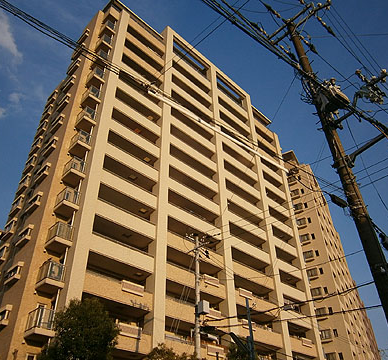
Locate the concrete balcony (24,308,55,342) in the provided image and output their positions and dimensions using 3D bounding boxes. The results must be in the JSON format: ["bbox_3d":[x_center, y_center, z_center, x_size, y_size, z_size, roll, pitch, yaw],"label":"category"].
[{"bbox_3d":[-9.580,9.108,22.694,1.496,1.529,1.331,-31,-45,34],"label":"concrete balcony"}]

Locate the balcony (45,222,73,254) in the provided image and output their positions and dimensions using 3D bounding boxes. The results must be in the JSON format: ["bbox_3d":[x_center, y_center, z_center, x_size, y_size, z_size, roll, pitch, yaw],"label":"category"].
[{"bbox_3d":[-9.371,4.019,25.204,1.417,1.450,1.215,-32,-47,33],"label":"balcony"}]

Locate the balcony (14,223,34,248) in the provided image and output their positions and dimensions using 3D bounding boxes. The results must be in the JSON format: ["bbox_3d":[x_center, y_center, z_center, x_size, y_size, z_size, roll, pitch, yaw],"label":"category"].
[{"bbox_3d":[-12.935,4.259,27.611,1.694,1.298,0.363,-31,-45,34],"label":"balcony"}]

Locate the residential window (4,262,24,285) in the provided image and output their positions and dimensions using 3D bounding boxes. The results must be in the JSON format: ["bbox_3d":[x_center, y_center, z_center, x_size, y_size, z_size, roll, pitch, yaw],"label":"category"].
[{"bbox_3d":[-12.835,6.713,25.768,1.804,1.276,0.363,-31,-45,34],"label":"residential window"}]

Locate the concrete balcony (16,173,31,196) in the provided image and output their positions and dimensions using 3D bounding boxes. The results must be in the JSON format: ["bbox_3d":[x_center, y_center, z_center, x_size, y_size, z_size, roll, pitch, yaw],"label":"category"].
[{"bbox_3d":[-19.502,0.423,41.265,2.069,1.739,0.329,-32,-47,33],"label":"concrete balcony"}]

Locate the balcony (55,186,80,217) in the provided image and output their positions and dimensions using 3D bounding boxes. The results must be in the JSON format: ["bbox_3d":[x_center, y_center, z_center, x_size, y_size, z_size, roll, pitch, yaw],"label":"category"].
[{"bbox_3d":[-9.778,1.775,28.074,1.584,1.551,1.320,-31,-45,34],"label":"balcony"}]

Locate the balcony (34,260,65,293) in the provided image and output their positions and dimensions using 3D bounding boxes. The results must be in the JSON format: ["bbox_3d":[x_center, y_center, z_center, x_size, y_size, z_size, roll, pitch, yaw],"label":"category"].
[{"bbox_3d":[-9.656,6.650,24.512,1.540,1.529,1.331,-31,-45,34],"label":"balcony"}]

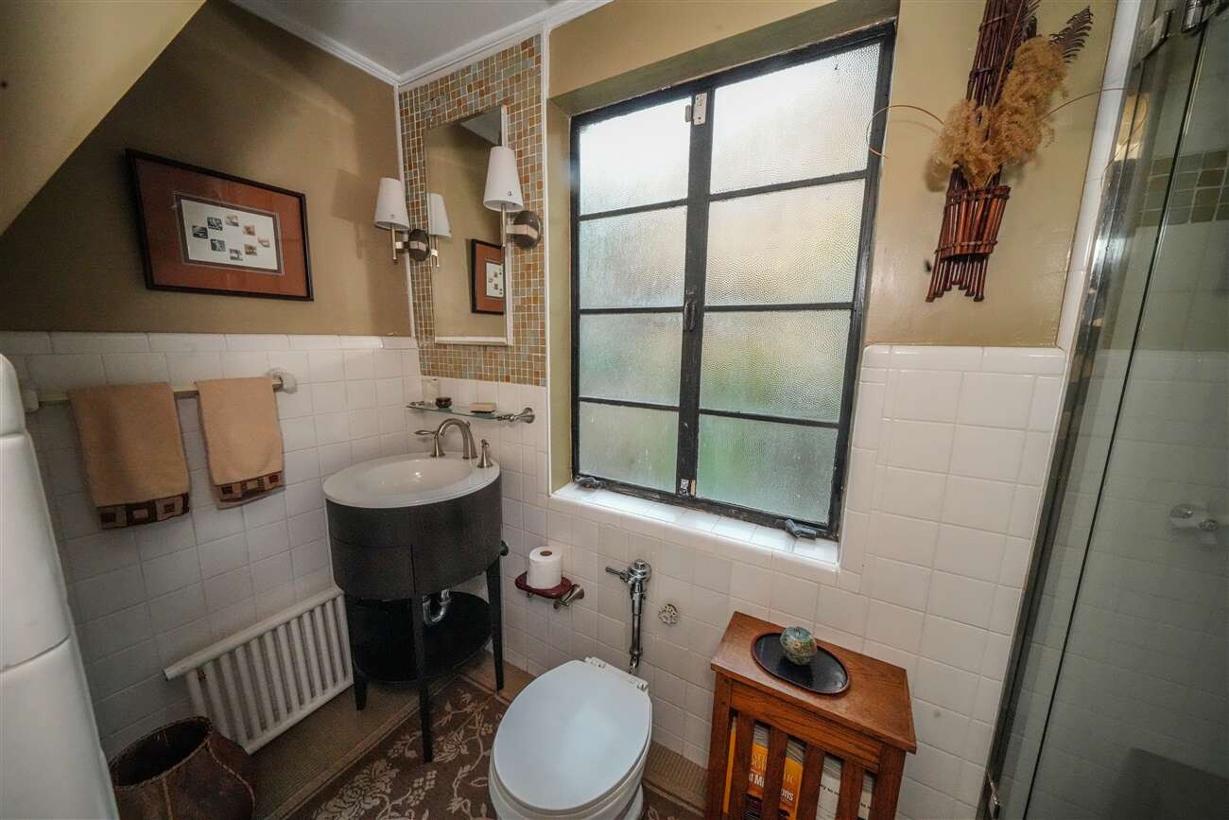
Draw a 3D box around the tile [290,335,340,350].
[{"bbox_3d":[-1.010,-0.224,1.384,0.010,0.051,0.152,6,11,29],"label":"tile"}]

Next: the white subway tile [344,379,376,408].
[{"bbox_3d":[-0.945,-0.055,1.533,0.010,0.108,0.108,6,11,29],"label":"white subway tile"}]

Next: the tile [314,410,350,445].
[{"bbox_3d":[-1.001,0.068,1.457,0.010,0.108,0.108,6,11,29],"label":"tile"}]

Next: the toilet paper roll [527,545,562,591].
[{"bbox_3d":[-0.236,0.533,1.391,0.109,0.099,0.109,1,9,0],"label":"toilet paper roll"}]

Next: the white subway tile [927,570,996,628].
[{"bbox_3d":[0.754,0.410,0.894,0.108,0.108,0.009,6,11,29],"label":"white subway tile"}]

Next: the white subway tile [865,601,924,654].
[{"bbox_3d":[0.662,0.511,0.971,0.108,0.108,0.010,6,11,29],"label":"white subway tile"}]

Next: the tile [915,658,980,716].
[{"bbox_3d":[0.756,0.630,0.937,0.108,0.108,0.009,6,11,30],"label":"tile"}]

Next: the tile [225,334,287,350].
[{"bbox_3d":[-1.091,-0.204,1.257,0.009,0.051,0.152,6,11,30],"label":"tile"}]

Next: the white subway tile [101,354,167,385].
[{"bbox_3d":[-1.214,-0.091,1.045,0.009,0.108,0.108,7,11,30],"label":"white subway tile"}]

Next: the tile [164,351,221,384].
[{"bbox_3d":[-1.160,-0.105,1.140,0.010,0.108,0.108,6,11,29],"label":"tile"}]

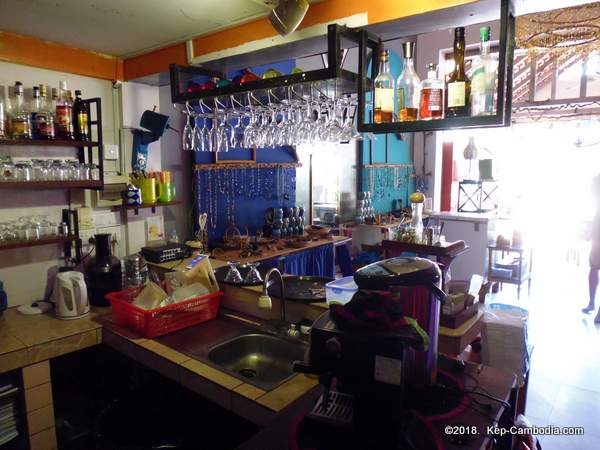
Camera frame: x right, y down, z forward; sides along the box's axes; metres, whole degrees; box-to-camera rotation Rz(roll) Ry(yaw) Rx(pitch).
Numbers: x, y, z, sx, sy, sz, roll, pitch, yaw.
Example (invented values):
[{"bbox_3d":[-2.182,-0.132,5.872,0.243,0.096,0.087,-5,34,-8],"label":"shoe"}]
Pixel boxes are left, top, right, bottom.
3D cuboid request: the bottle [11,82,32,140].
[{"bbox_3d":[-1.362,-0.555,2.034,0.088,0.272,0.082,-2,8,-22],"label":"bottle"}]

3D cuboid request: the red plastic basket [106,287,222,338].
[{"bbox_3d":[-0.659,0.398,2.053,0.340,0.136,0.406,7,10,42],"label":"red plastic basket"}]

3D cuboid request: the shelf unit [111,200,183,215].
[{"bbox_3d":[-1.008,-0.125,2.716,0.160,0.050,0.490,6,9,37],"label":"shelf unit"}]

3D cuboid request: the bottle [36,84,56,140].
[{"bbox_3d":[-1.315,-0.580,2.160,0.078,0.278,0.080,6,10,38],"label":"bottle"}]

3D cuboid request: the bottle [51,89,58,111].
[{"bbox_3d":[-1.318,-0.593,2.251,0.075,0.275,0.075,-3,8,-25],"label":"bottle"}]

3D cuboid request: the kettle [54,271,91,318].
[{"bbox_3d":[-1.155,0.341,2.109,0.190,0.230,0.155,4,8,23],"label":"kettle"}]

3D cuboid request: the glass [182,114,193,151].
[{"bbox_3d":[-0.601,-0.504,2.242,0.062,0.200,0.062,6,9,37],"label":"glass"}]

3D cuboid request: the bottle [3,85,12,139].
[{"bbox_3d":[-1.452,-0.553,2.071,0.072,0.259,0.072,6,10,38],"label":"bottle"}]

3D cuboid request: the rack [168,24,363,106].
[{"bbox_3d":[-0.182,-0.713,1.990,1.040,0.200,0.285,6,9,37],"label":"rack"}]

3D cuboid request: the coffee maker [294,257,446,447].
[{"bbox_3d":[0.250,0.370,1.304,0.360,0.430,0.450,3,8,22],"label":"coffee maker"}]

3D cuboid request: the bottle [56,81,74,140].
[{"bbox_3d":[-1.235,-0.598,2.193,0.082,0.300,0.080,-1,8,-17],"label":"bottle"}]

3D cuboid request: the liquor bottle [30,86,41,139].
[{"bbox_3d":[-1.369,-0.579,2.173,0.068,0.270,0.068,6,10,38],"label":"liquor bottle"}]

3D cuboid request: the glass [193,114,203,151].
[{"bbox_3d":[-0.558,-0.499,2.274,0.054,0.203,0.054,6,10,38],"label":"glass"}]

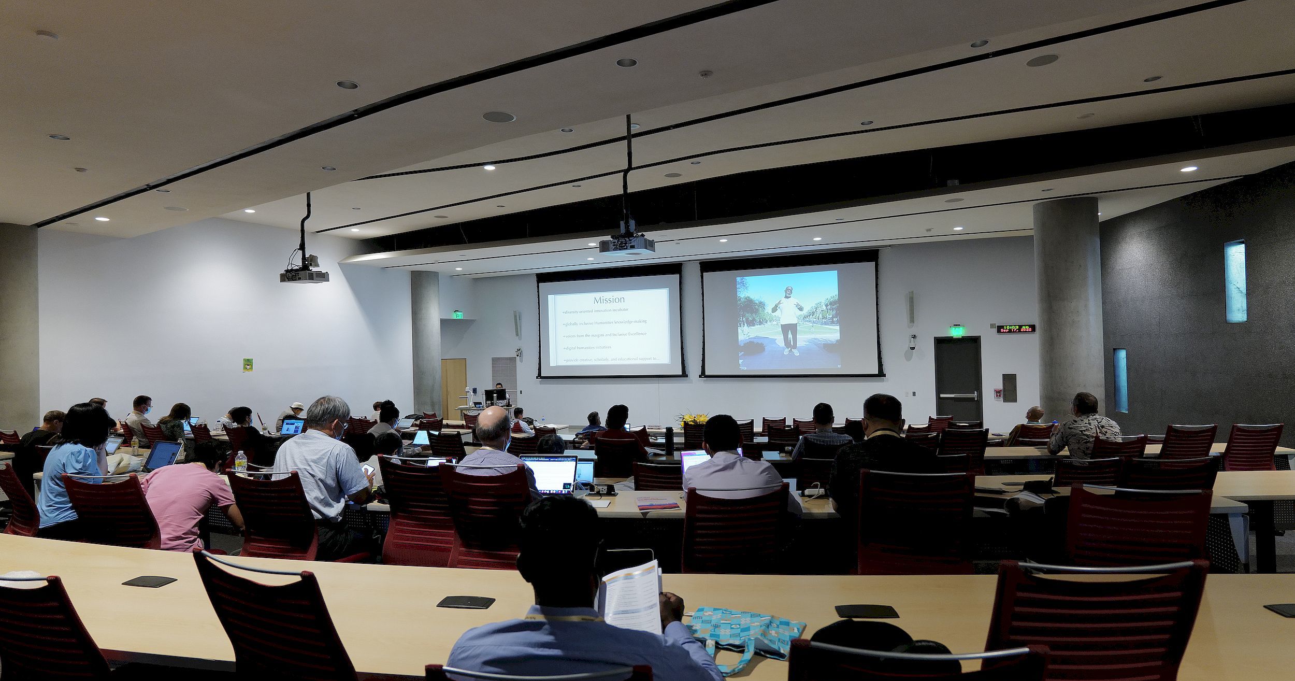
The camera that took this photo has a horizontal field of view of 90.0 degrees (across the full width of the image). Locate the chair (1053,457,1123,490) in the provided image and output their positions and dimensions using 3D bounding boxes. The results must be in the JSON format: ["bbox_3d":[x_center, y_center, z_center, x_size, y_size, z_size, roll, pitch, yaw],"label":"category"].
[{"bbox_3d":[2.698,1.200,4.204,0.540,0.970,0.580,-1,-1,-3],"label":"chair"}]

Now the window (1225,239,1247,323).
[{"bbox_3d":[8.589,-0.858,9.450,0.100,1.200,0.380,-2,0,7],"label":"window"}]

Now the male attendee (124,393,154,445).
[{"bbox_3d":[-6.575,1.402,8.598,0.520,1.357,0.750,-2,-1,28],"label":"male attendee"}]

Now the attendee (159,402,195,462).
[{"bbox_3d":[-5.668,1.404,7.887,0.480,1.270,0.750,-2,-1,28],"label":"attendee"}]

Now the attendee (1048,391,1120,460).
[{"bbox_3d":[3.976,1.139,5.921,0.560,1.344,0.750,-1,-1,-8],"label":"attendee"}]

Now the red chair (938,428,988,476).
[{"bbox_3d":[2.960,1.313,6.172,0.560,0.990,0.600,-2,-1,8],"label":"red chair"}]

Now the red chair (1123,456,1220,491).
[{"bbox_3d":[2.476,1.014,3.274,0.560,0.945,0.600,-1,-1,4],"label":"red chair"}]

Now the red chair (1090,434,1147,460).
[{"bbox_3d":[4.037,1.290,5.754,0.540,0.970,0.580,-1,-1,0],"label":"red chair"}]

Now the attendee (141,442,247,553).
[{"bbox_3d":[-2.385,1.078,3.489,0.550,1.060,0.850,-2,-1,15],"label":"attendee"}]

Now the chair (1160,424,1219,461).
[{"bbox_3d":[5.092,1.260,6.253,0.540,0.970,0.580,-1,-1,5],"label":"chair"}]

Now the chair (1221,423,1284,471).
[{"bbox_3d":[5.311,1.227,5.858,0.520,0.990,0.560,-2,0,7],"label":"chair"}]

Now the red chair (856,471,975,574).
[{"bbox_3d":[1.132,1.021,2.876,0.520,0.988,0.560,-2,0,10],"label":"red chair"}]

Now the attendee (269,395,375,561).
[{"bbox_3d":[-1.657,0.933,3.300,0.560,1.317,0.720,-2,-1,25],"label":"attendee"}]

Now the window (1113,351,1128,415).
[{"bbox_3d":[9.824,0.847,13.398,0.140,1.310,0.460,-1,-1,4],"label":"window"}]

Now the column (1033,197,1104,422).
[{"bbox_3d":[7.584,-0.086,11.600,1.000,4.800,1.000,-2,-1,8],"label":"column"}]

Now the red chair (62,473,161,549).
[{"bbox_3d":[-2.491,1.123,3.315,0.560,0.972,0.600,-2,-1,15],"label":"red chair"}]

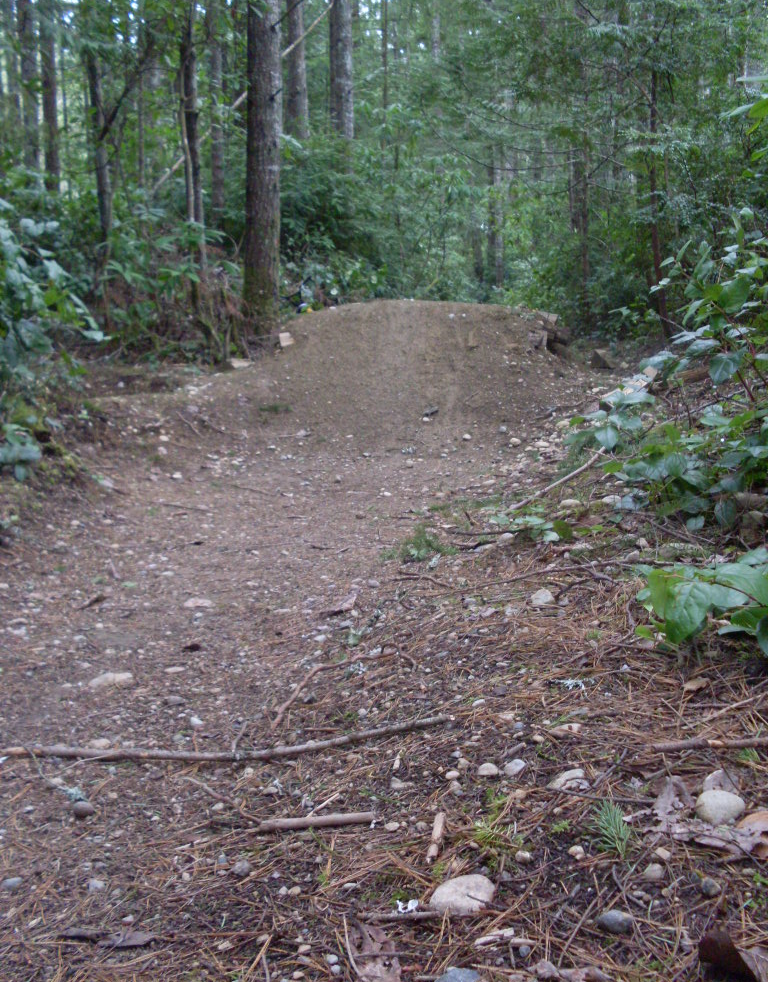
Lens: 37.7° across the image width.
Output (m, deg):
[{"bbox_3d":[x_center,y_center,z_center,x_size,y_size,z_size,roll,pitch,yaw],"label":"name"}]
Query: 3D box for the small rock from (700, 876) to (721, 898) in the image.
[{"bbox_3d":[0.300,0.363,1.032,0.018,0.015,0.017,1,8,0],"label":"small rock"}]

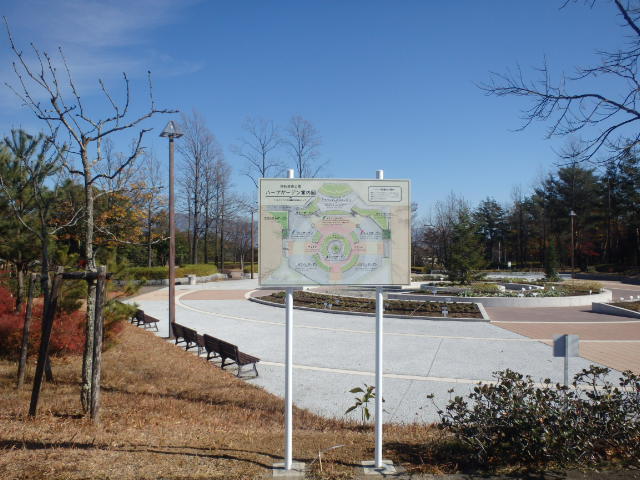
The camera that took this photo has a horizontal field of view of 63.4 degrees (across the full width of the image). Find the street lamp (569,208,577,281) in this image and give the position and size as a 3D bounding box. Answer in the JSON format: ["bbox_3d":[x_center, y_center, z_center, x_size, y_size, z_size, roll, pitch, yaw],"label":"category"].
[{"bbox_3d":[26.145,0.460,53.585,0.750,7.039,0.750,0,-1,0],"label":"street lamp"}]

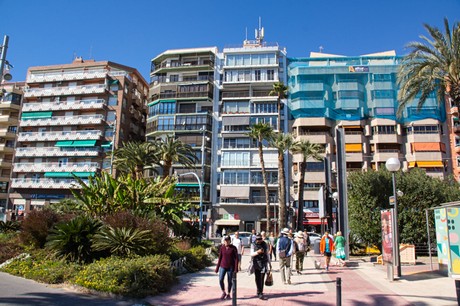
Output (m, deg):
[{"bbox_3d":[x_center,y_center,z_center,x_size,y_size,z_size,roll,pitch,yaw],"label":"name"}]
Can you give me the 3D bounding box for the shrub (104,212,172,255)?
[{"bbox_3d":[-3.454,3.235,13.101,2.400,2.050,2.000,1,-12,0],"label":"shrub"}]

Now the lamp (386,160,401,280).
[{"bbox_3d":[6.860,2.583,14.197,0.600,4.900,0.600,1,-12,0],"label":"lamp"}]

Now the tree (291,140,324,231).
[{"bbox_3d":[6.619,3.621,30.225,3.100,9.720,3.100,1,-12,0],"label":"tree"}]

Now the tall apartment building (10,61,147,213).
[{"bbox_3d":[-29.576,-0.327,72.670,22.100,34.300,16.000,-1,-13,10],"label":"tall apartment building"}]

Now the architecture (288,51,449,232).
[{"bbox_3d":[23.235,-0.146,64.545,24.500,32.000,15.000,0,-12,4],"label":"architecture"}]

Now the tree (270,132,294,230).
[{"bbox_3d":[5.887,3.839,38.579,2.900,12.720,2.900,1,-12,0],"label":"tree"}]

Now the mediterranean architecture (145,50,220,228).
[{"bbox_3d":[-8.220,-0.908,68.863,14.300,34.600,15.000,-1,-13,10],"label":"mediterranean architecture"}]

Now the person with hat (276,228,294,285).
[{"bbox_3d":[1.901,3.502,11.722,0.600,1.830,0.400,2,-12,-3],"label":"person with hat"}]

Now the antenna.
[{"bbox_3d":[5.875,-23.623,66.400,1.400,6.000,1.200,1,-12,0],"label":"antenna"}]

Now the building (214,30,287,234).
[{"bbox_3d":[3.896,-2.015,64.375,11.600,35.000,14.000,0,-12,4],"label":"building"}]

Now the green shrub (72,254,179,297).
[{"bbox_3d":[-3.104,3.641,10.457,2.700,0.950,2.000,1,-12,0],"label":"green shrub"}]

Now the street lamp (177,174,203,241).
[{"bbox_3d":[-4.189,5.971,37.353,2.700,7.780,0.350,1,-12,0],"label":"street lamp"}]

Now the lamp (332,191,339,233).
[{"bbox_3d":[8.756,5.664,28.475,0.520,4.970,0.520,1,-12,0],"label":"lamp"}]

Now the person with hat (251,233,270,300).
[{"bbox_3d":[0.813,3.000,9.184,0.560,1.680,0.450,2,-12,-3],"label":"person with hat"}]

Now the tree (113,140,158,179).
[{"bbox_3d":[-7.310,3.314,27.992,4.200,8.830,4.200,1,-12,0],"label":"tree"}]

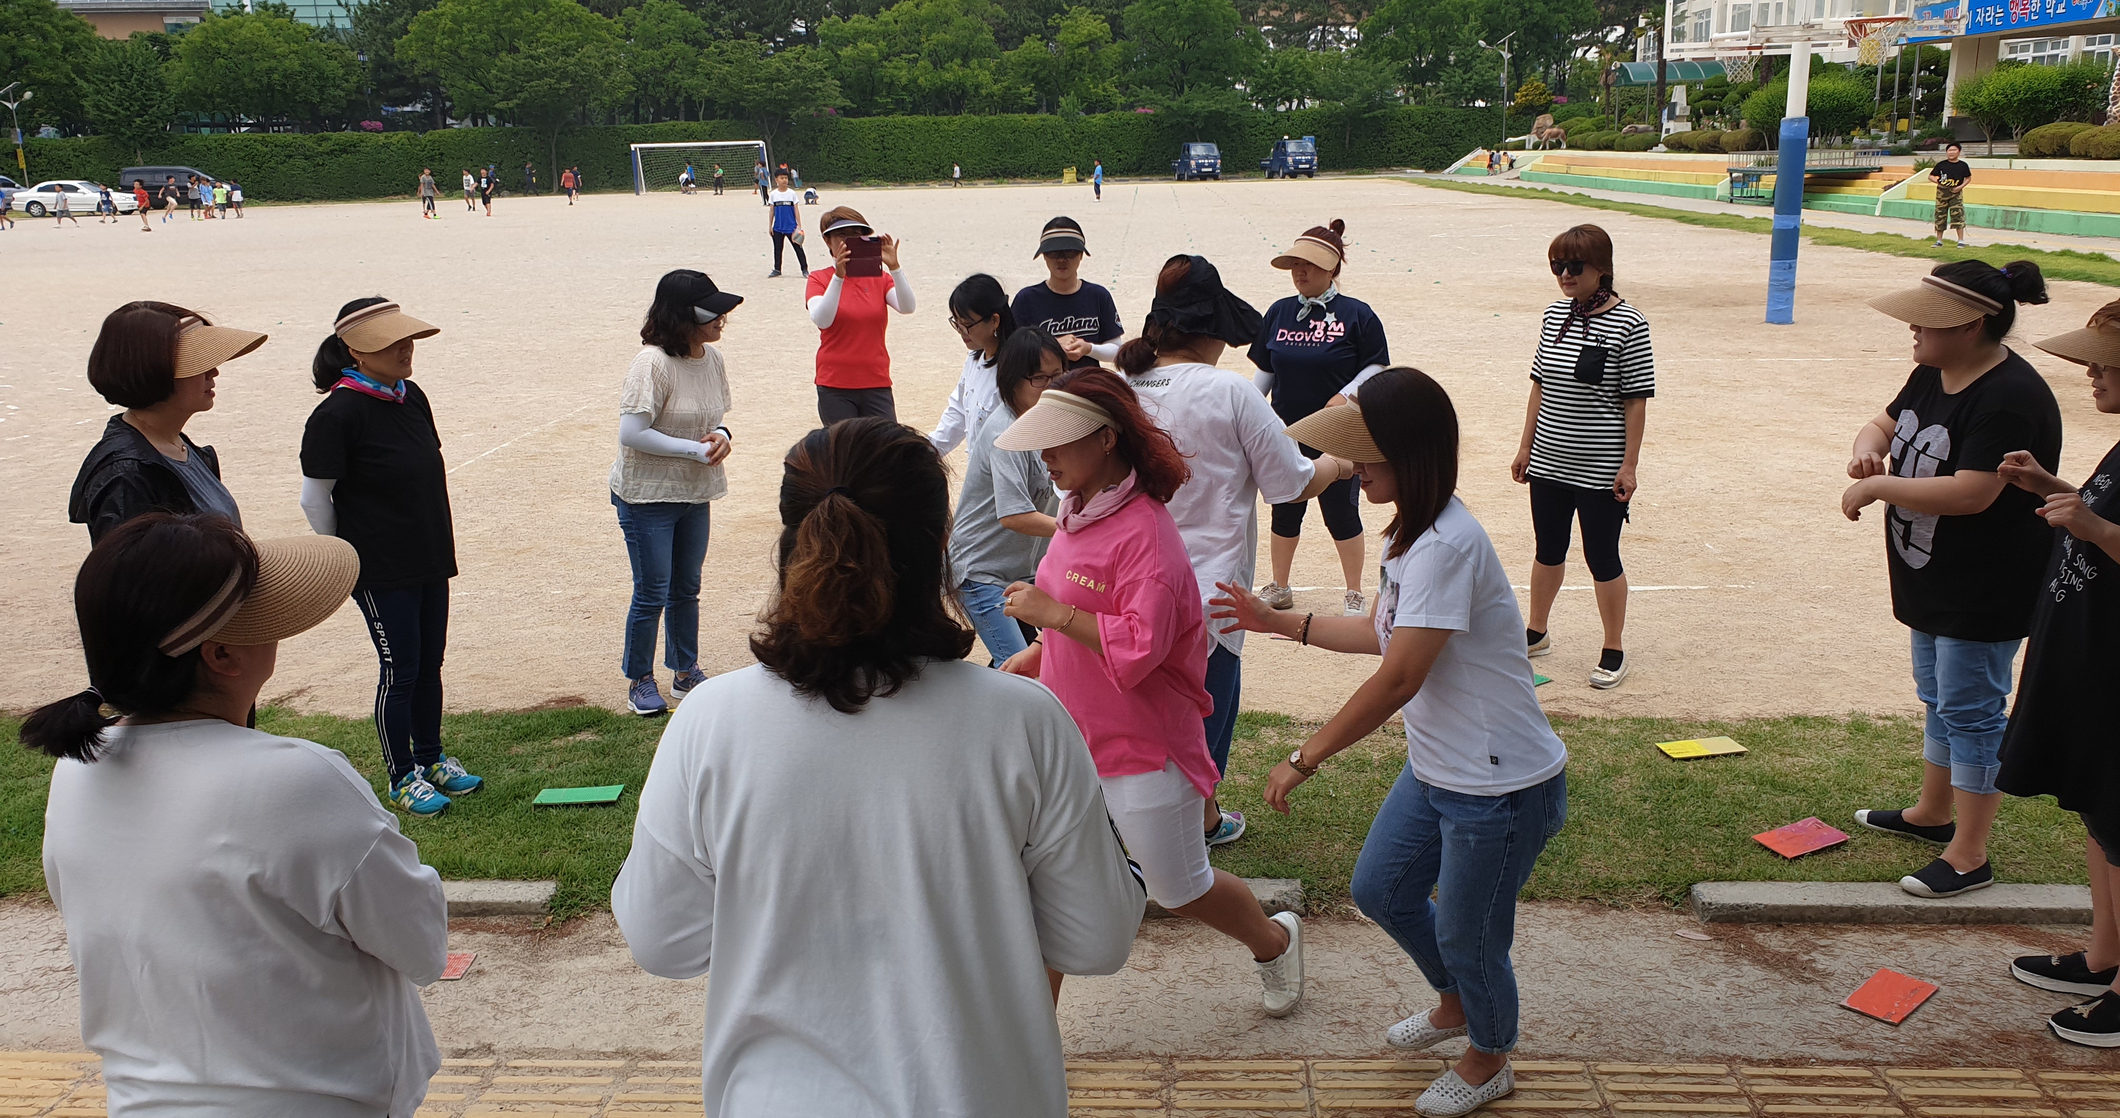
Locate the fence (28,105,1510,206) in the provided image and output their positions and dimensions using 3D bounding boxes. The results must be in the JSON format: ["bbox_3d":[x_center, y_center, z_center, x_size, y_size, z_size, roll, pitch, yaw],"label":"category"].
[{"bbox_3d":[-12.760,-20.930,82.500,75.611,3.400,1.000,-4,15,-8],"label":"fence"}]

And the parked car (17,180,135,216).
[{"bbox_3d":[-40.394,-14.848,65.600,4.750,1.420,1.820,-4,14,-8],"label":"parked car"}]

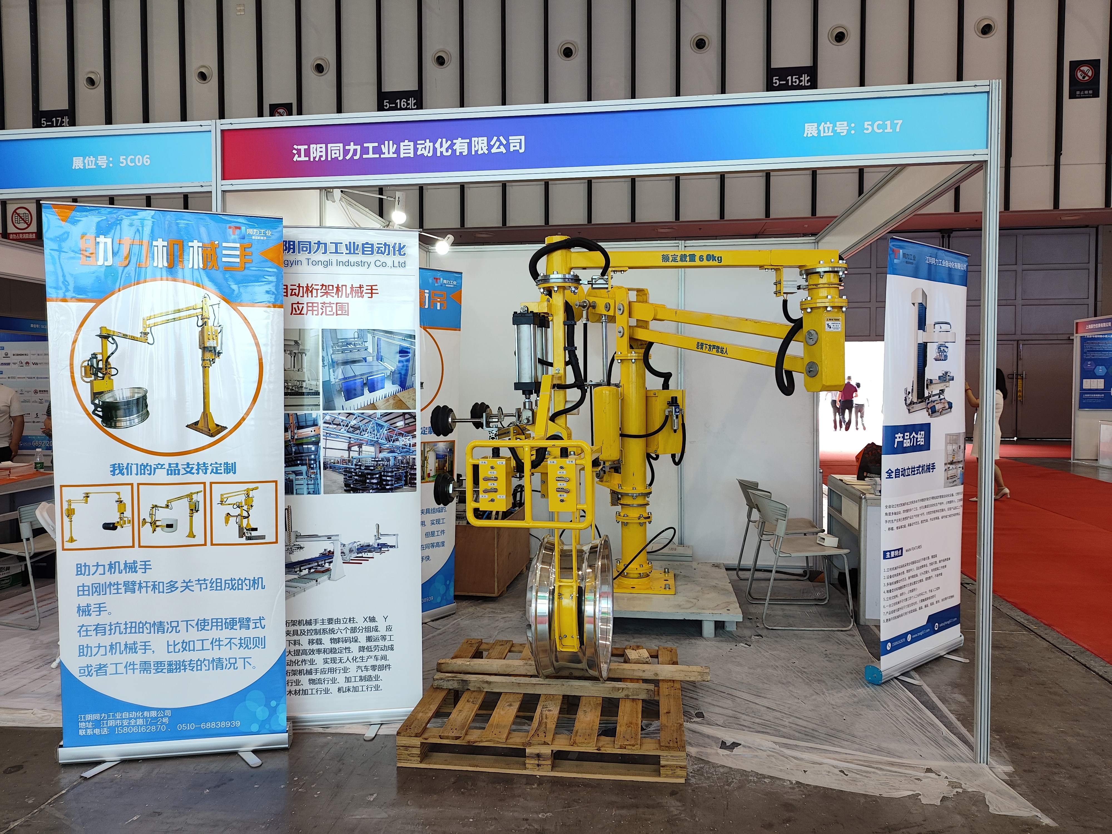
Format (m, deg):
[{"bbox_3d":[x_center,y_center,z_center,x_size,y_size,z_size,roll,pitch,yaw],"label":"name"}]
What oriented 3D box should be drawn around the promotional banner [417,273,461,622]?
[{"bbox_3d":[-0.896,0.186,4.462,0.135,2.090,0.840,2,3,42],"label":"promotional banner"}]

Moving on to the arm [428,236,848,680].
[{"bbox_3d":[0.462,0.133,4.009,1.780,1.950,2.500,0,3,7],"label":"arm"}]

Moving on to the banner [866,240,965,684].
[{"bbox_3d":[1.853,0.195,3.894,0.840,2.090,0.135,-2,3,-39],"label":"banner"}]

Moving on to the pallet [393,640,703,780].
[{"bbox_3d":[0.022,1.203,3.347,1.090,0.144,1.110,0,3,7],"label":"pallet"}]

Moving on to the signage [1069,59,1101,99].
[{"bbox_3d":[11.257,-7.183,16.413,0.610,0.803,0.030,0,3,7],"label":"signage"}]

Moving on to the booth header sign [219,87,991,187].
[{"bbox_3d":[0.098,-1.062,2.953,2.940,0.250,0.050,0,3,7],"label":"booth header sign"}]

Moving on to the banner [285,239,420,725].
[{"bbox_3d":[-0.970,0.258,3.166,0.840,2.060,0.135,-1,3,-10],"label":"banner"}]

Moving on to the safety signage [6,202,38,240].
[{"bbox_3d":[-13.575,-4.976,19.604,0.830,0.978,0.030,0,3,7],"label":"safety signage"}]

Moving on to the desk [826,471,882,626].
[{"bbox_3d":[2.082,0.812,4.916,0.500,0.765,0.970,0,3,7],"label":"desk"}]

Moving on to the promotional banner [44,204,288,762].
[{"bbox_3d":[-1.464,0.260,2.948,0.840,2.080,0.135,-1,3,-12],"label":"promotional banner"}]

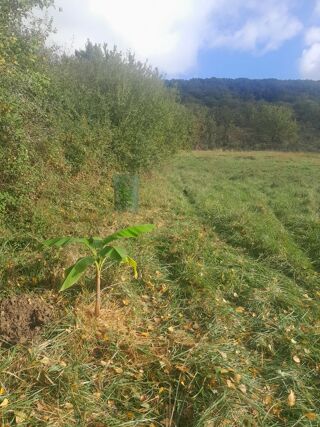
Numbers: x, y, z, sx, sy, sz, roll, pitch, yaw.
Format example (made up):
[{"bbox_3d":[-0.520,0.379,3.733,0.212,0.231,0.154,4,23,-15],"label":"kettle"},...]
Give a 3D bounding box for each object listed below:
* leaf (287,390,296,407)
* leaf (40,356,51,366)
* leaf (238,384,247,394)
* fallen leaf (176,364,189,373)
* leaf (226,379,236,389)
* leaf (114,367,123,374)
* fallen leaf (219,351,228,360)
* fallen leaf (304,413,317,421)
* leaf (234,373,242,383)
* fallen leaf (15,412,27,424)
[{"bbox_3d":[0.747,1.050,1.819,0.043,0.081,0.012,0,-29,22],"label":"leaf"},{"bbox_3d":[-0.767,0.983,2.141,0.060,0.012,0.050,0,21,-10],"label":"leaf"},{"bbox_3d":[0.491,1.034,1.895,0.038,0.012,0.051,-16,45,-2],"label":"leaf"},{"bbox_3d":[0.146,0.999,2.065,0.080,0.015,0.050,6,13,26],"label":"fallen leaf"},{"bbox_3d":[0.425,1.027,1.931,0.038,0.012,0.059,-26,40,-24],"label":"leaf"},{"bbox_3d":[-0.264,1.002,2.048,0.053,0.012,0.044,9,23,18],"label":"leaf"},{"bbox_3d":[0.436,0.970,2.203,0.035,0.012,0.066,-13,24,-25],"label":"fallen leaf"},{"bbox_3d":[0.799,1.075,1.702,0.053,0.012,0.054,4,12,17],"label":"fallen leaf"},{"bbox_3d":[0.484,1.016,1.984,0.031,0.012,0.046,4,47,16],"label":"leaf"},{"bbox_3d":[-0.731,1.076,1.694,0.060,0.015,0.060,18,27,21],"label":"fallen leaf"}]

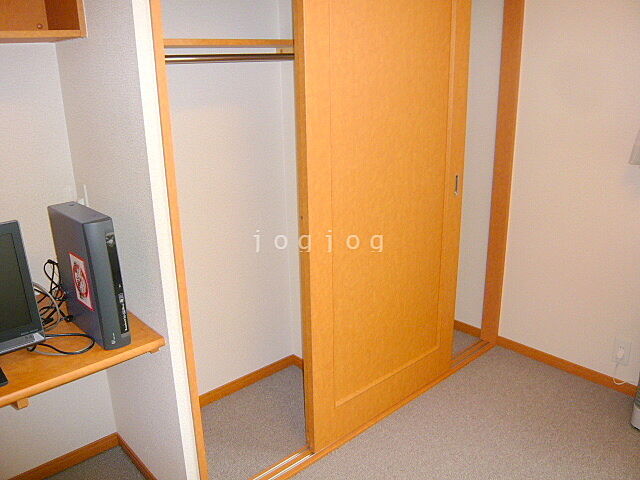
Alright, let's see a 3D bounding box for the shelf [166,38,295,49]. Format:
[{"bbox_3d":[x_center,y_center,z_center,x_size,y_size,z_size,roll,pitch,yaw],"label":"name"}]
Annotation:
[{"bbox_3d":[-0.387,-0.737,1.958,0.800,0.020,0.250,-17,23,-39],"label":"shelf"}]

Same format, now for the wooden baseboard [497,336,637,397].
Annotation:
[{"bbox_3d":[1.242,0.640,2.646,0.012,0.060,0.750,-16,22,-40],"label":"wooden baseboard"}]

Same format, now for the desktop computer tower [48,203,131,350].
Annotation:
[{"bbox_3d":[-0.671,0.094,1.503,0.078,0.365,0.300,-16,22,-40],"label":"desktop computer tower"}]

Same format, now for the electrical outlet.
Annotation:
[{"bbox_3d":[1.404,0.521,2.413,0.012,0.120,0.072,-16,22,-40],"label":"electrical outlet"}]

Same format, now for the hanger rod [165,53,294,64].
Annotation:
[{"bbox_3d":[-0.298,-0.654,1.877,0.800,0.026,0.026,-17,23,-39],"label":"hanger rod"}]

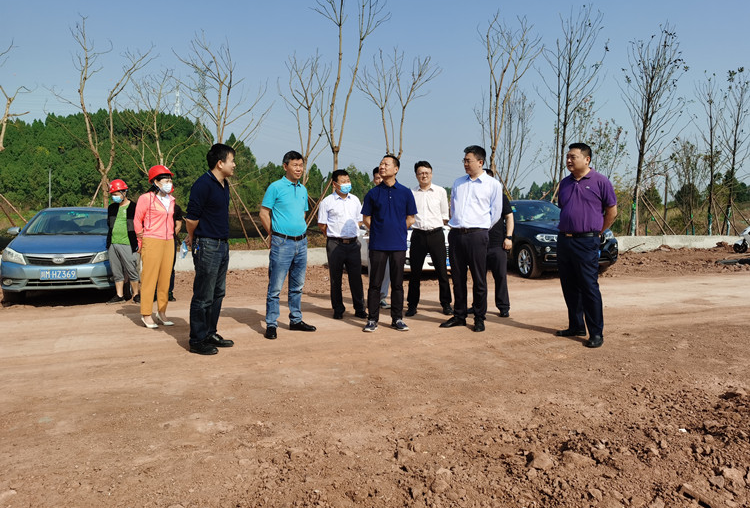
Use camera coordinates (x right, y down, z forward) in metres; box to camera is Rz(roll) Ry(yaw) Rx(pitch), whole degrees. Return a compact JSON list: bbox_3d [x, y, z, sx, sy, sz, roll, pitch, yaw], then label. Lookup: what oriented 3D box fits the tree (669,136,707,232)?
[{"bbox_3d":[14.428,-3.163,27.000,1.754,4.432,1.667,0,3,0],"label":"tree"}]

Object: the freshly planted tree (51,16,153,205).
[{"bbox_3d":[-7.015,-3.129,15.000,2.616,5.874,2.224,0,3,0],"label":"freshly planted tree"}]

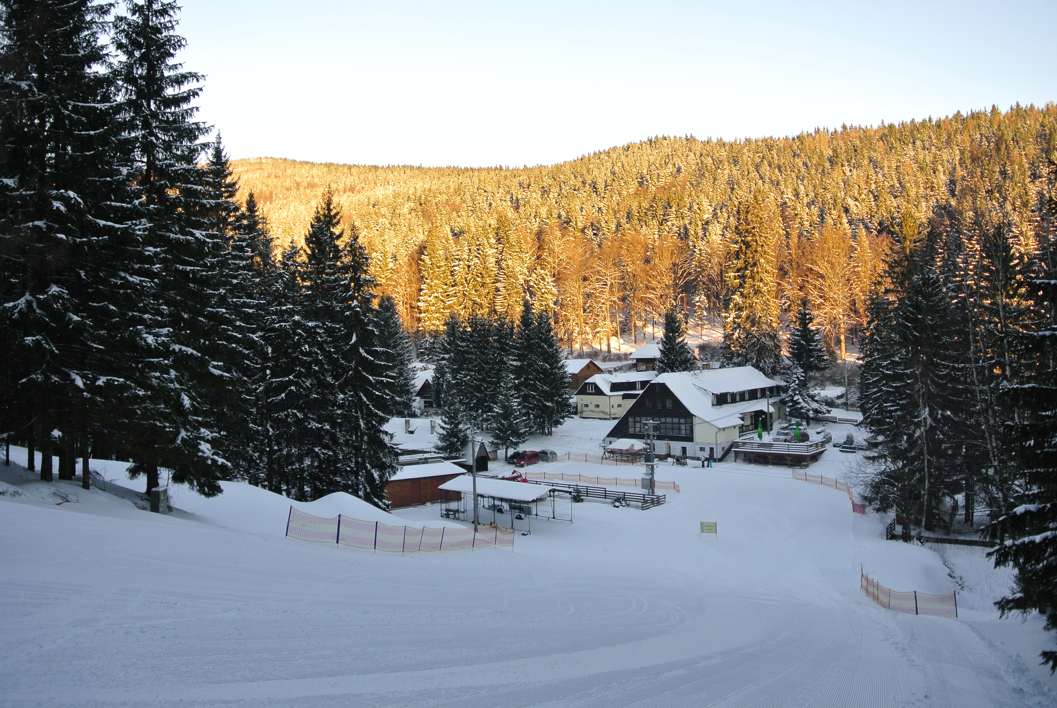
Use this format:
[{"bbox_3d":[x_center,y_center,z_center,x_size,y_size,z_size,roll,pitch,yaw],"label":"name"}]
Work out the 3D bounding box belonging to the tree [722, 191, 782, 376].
[{"bbox_3d":[43.346,-12.765,167.732,11.200,38.560,11.200,-2,1,0],"label":"tree"}]

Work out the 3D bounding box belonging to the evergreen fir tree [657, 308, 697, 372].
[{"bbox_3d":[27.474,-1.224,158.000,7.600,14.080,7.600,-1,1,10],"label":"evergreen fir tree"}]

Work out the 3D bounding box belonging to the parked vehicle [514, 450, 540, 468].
[{"bbox_3d":[-0.172,14.711,118.500,1.780,1.820,4.250,-1,1,31],"label":"parked vehicle"}]

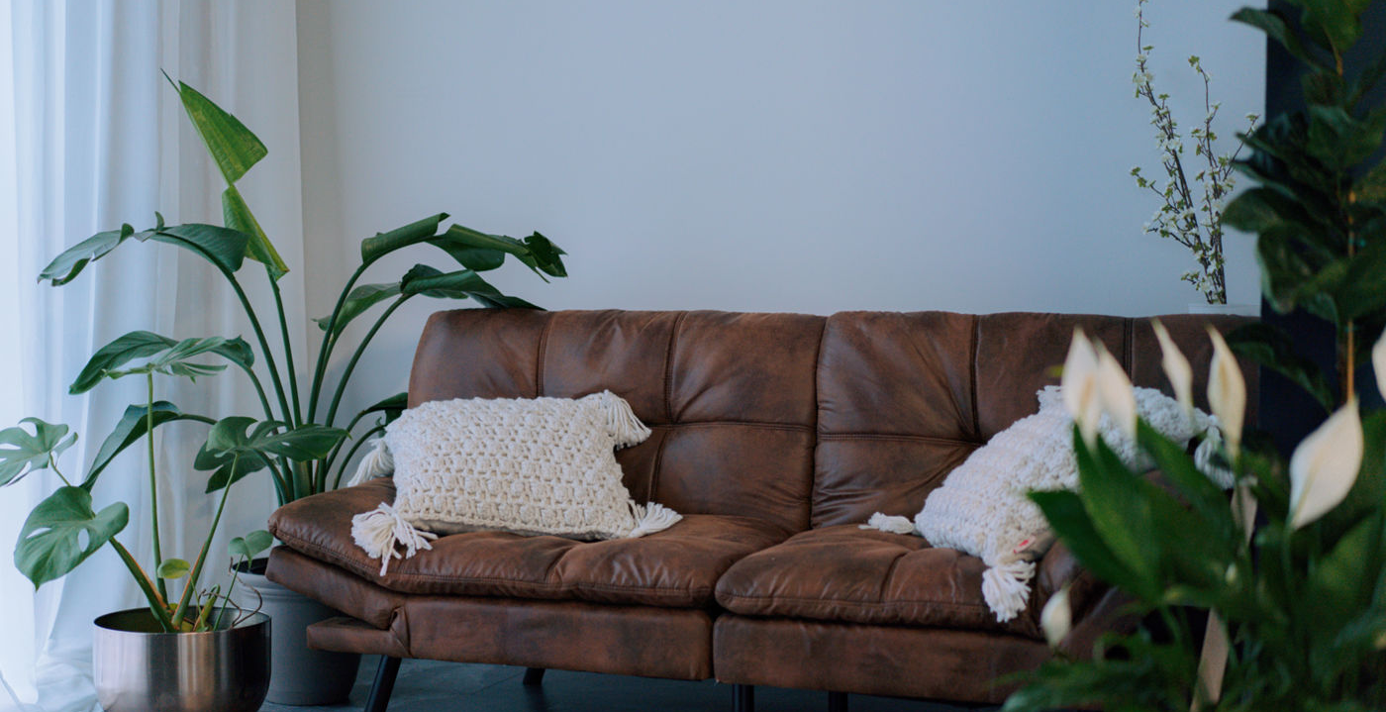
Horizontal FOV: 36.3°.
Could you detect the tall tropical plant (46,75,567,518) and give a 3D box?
[{"bbox_3d":[-0.765,-0.083,4.351,0.990,0.940,0.600,0,3,0],"label":"tall tropical plant"}]

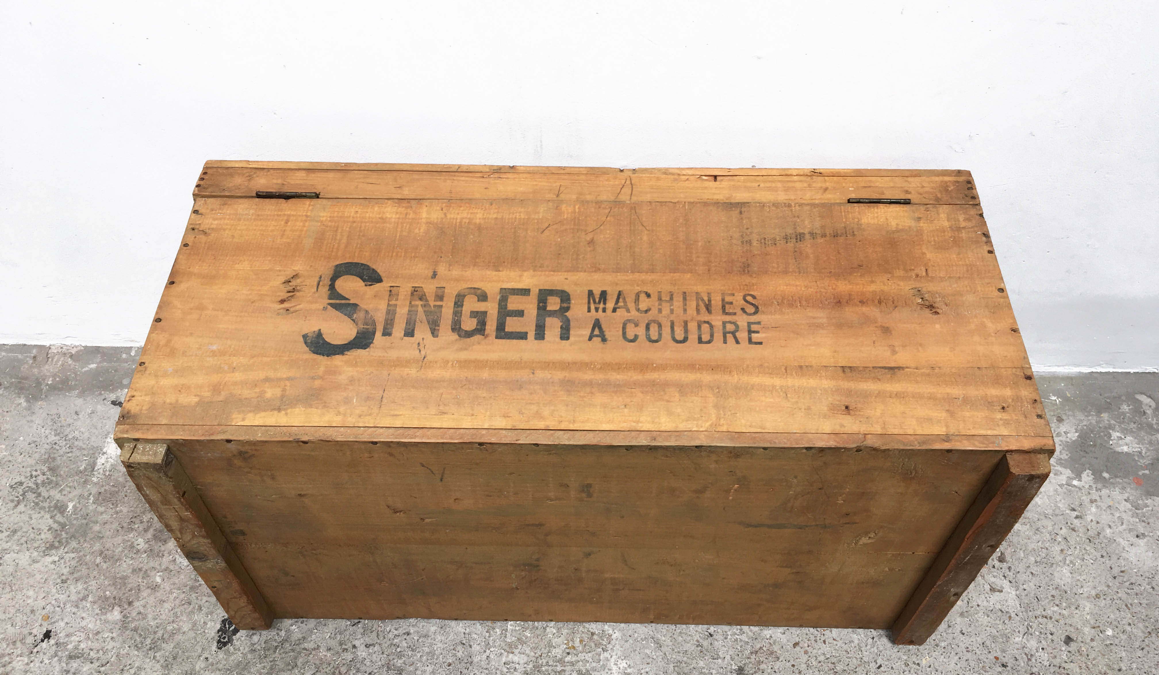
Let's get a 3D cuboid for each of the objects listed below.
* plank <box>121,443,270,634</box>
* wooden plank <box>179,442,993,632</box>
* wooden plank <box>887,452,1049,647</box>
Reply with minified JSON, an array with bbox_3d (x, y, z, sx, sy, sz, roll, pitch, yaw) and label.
[{"bbox_3d":[-0.442,0.256,1.159,0.044,0.455,0.021,1,52,0],"label":"plank"},{"bbox_3d":[0.004,0.244,1.163,0.902,0.466,0.016,1,52,0],"label":"wooden plank"},{"bbox_3d":[0.452,0.268,1.154,0.040,0.455,0.021,1,52,0],"label":"wooden plank"}]

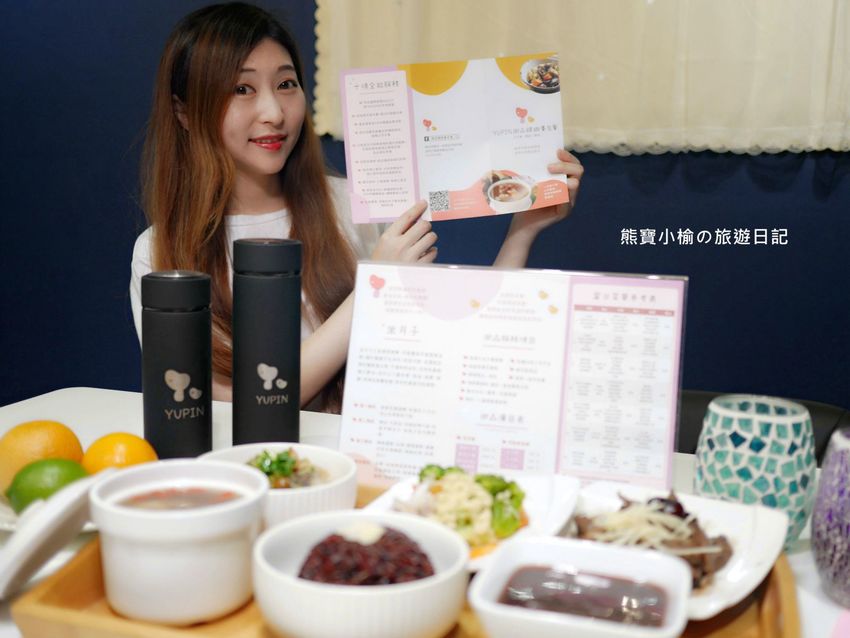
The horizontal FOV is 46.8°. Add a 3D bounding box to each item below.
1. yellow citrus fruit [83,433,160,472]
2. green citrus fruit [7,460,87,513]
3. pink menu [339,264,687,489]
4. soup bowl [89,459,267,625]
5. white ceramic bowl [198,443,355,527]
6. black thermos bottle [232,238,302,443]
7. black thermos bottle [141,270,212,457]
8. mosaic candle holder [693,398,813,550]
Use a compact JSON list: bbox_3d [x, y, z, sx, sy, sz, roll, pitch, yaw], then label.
[{"bbox_3d":[-0.252,0.126,0.811,0.067,0.065,0.067,-1,10,-17],"label":"yellow citrus fruit"},{"bbox_3d":[-0.299,0.135,0.778,0.068,0.051,0.053,-2,10,-21],"label":"green citrus fruit"},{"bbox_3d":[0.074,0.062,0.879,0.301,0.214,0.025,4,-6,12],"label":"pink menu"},{"bbox_3d":[-0.163,0.149,0.660,0.117,0.077,0.117,0,9,-14],"label":"soup bowl"},{"bbox_3d":[-0.116,0.142,0.752,0.124,0.062,0.124,0,9,-9],"label":"white ceramic bowl"},{"bbox_3d":[-0.154,0.037,0.953,0.065,0.224,0.065,-1,10,-19],"label":"black thermos bottle"},{"bbox_3d":[-0.240,0.052,0.954,0.065,0.189,0.065,-3,10,-27],"label":"black thermos bottle"},{"bbox_3d":[0.267,0.129,0.802,0.100,0.118,0.100,5,10,19],"label":"mosaic candle holder"}]

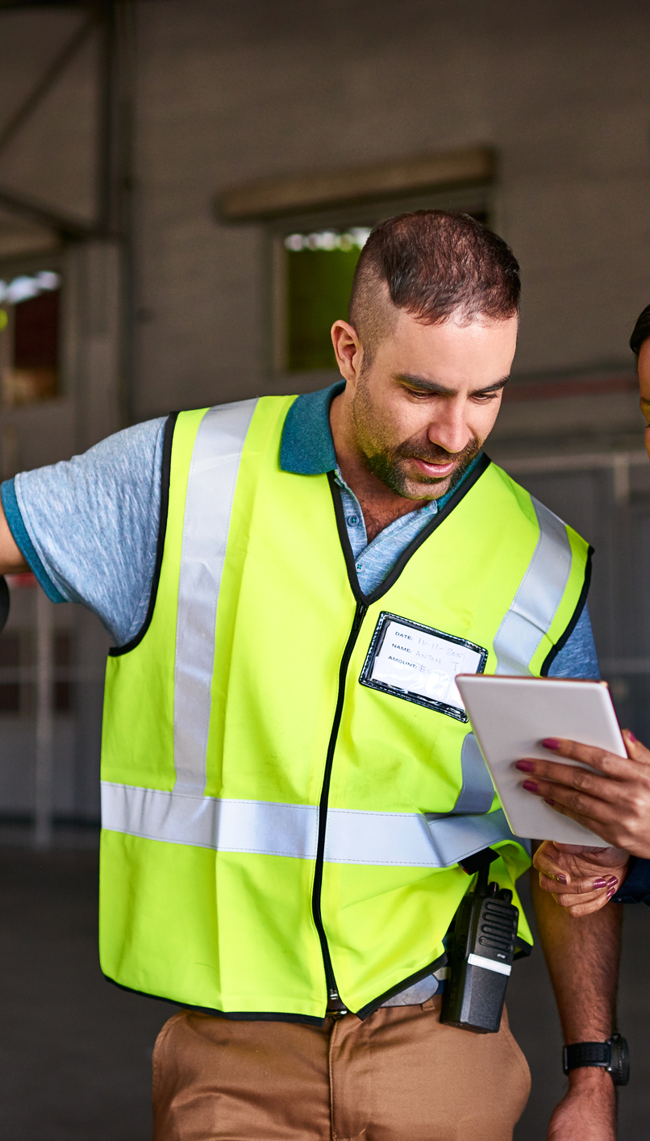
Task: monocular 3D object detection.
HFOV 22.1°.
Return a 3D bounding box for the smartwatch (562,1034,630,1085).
[{"bbox_3d":[0.263,0.472,1.610,0.066,0.048,0.066,-3,-17,11],"label":"smartwatch"}]

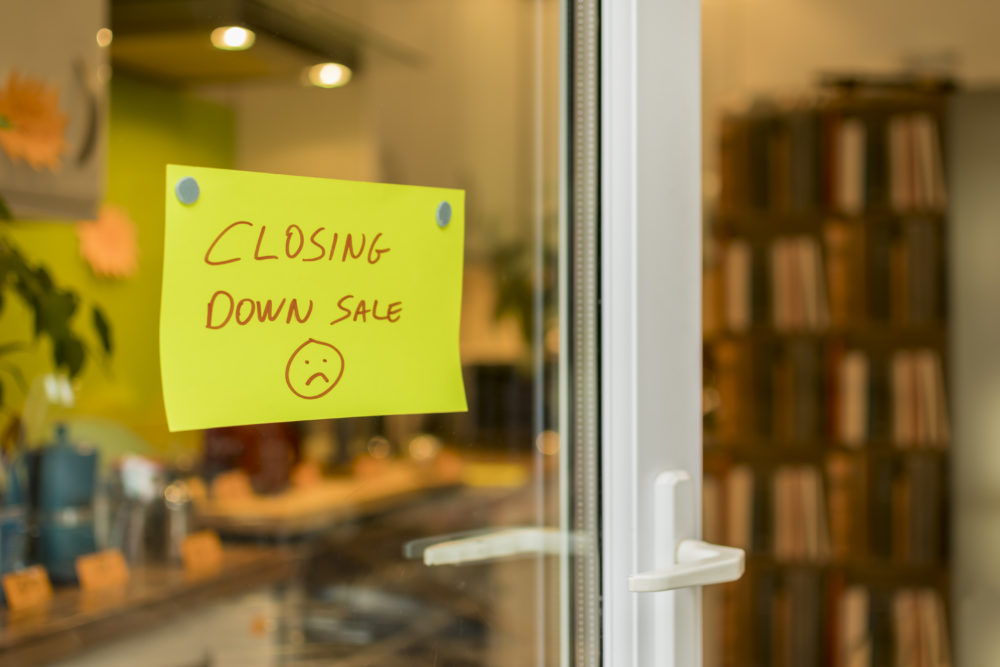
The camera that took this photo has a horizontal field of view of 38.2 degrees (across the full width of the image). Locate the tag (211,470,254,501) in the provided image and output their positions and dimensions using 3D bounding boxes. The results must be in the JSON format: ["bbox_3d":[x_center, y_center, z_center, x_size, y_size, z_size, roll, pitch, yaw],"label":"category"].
[{"bbox_3d":[-0.474,0.268,2.538,0.026,0.037,0.098,0,0,20],"label":"tag"}]

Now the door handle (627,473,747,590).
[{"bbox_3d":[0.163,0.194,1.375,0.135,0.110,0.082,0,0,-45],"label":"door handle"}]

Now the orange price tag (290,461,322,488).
[{"bbox_3d":[-0.371,0.268,2.750,0.026,0.037,0.098,0,0,20],"label":"orange price tag"}]

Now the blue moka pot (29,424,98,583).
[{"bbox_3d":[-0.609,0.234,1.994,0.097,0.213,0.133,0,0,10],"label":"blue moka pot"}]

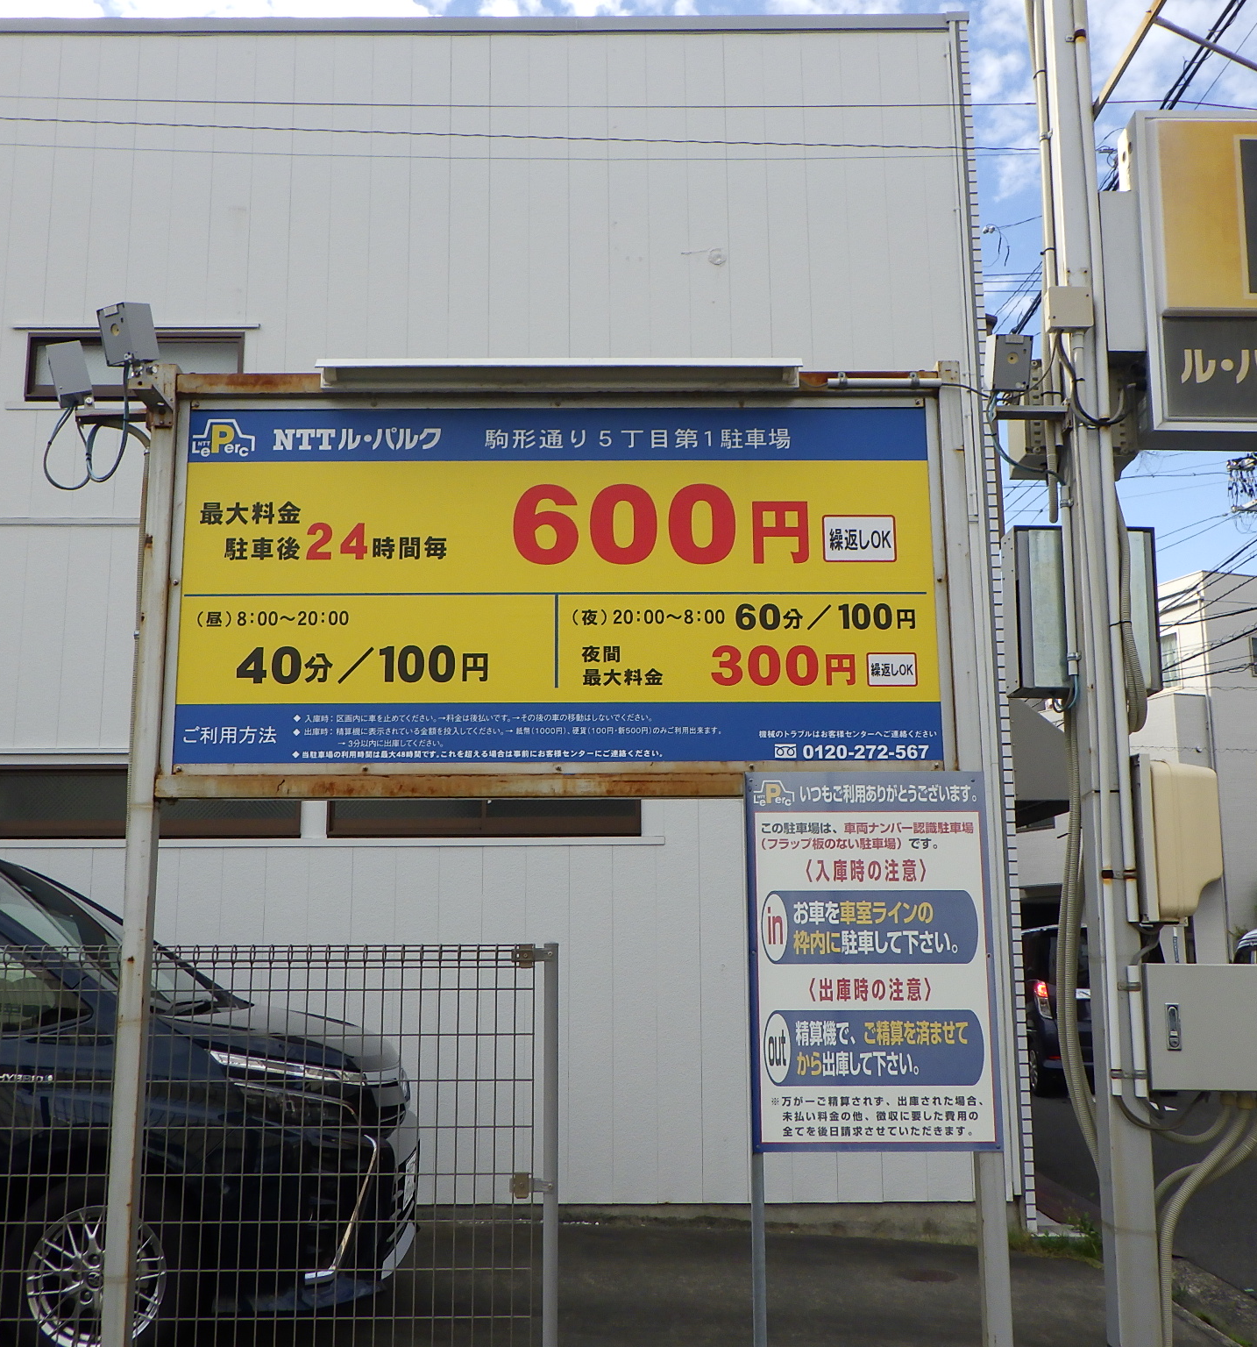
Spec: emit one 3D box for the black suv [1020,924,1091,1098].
[{"bbox_3d":[4.946,3.757,16.480,1.475,1.750,3.395,-1,-11,2],"label":"black suv"}]

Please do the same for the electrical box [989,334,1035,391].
[{"bbox_3d":[1.040,-0.847,3.977,0.100,0.147,0.082,0,10,-4],"label":"electrical box"}]

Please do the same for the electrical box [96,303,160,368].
[{"bbox_3d":[-1.251,-0.846,3.640,0.100,0.147,0.082,-6,6,32],"label":"electrical box"}]

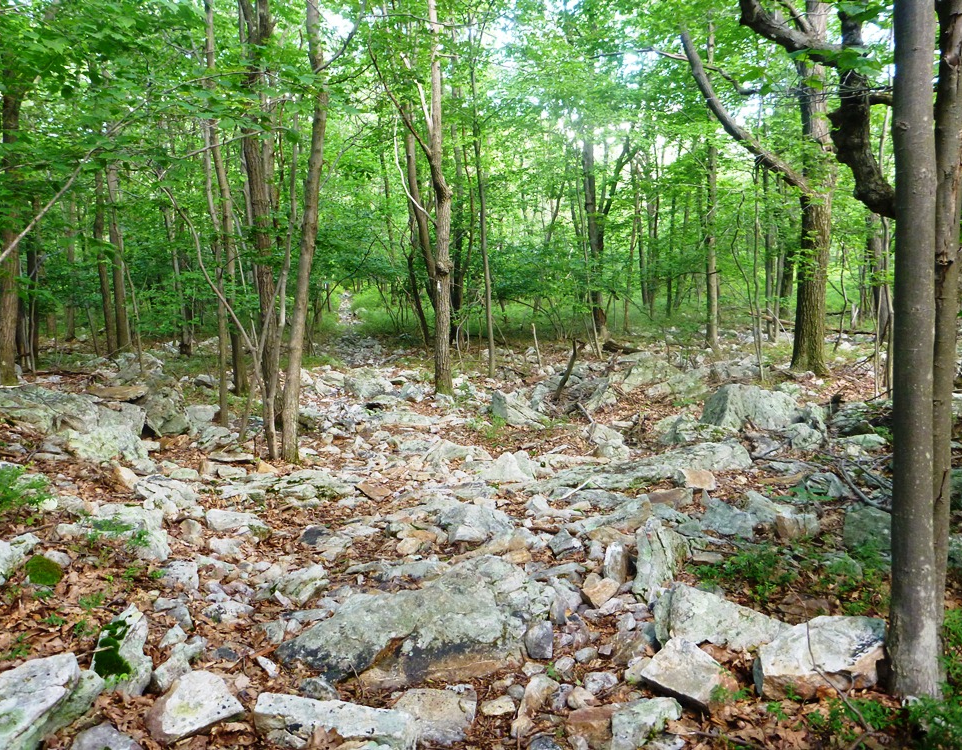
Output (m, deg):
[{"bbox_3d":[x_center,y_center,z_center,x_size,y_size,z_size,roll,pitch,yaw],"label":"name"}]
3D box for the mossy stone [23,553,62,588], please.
[{"bbox_3d":[-2.423,1.083,4.480,0.210,0.145,0.180,-2,4,-27],"label":"mossy stone"}]

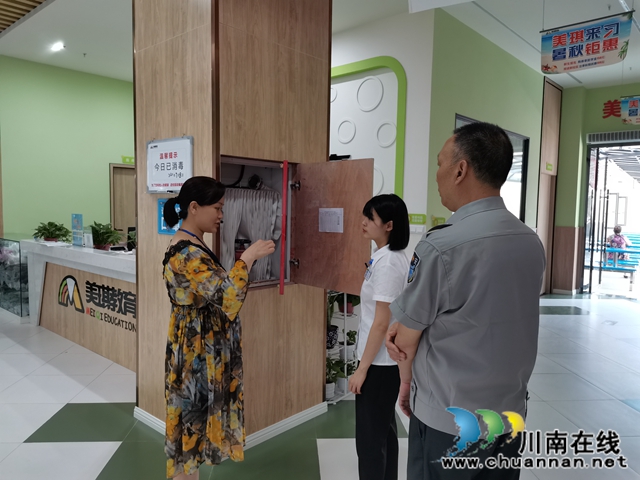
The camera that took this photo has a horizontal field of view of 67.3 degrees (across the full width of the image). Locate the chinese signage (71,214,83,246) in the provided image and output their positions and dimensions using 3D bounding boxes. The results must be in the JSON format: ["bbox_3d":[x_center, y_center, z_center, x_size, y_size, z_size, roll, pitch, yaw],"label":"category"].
[{"bbox_3d":[-2.667,-0.106,5.290,0.210,0.340,0.060,4,5,31],"label":"chinese signage"}]

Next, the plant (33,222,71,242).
[{"bbox_3d":[-3.244,-0.103,5.830,0.410,0.240,0.390,1,4,-3],"label":"plant"}]

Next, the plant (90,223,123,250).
[{"bbox_3d":[-2.181,-0.042,4.900,0.310,0.290,0.300,1,4,-3],"label":"plant"}]

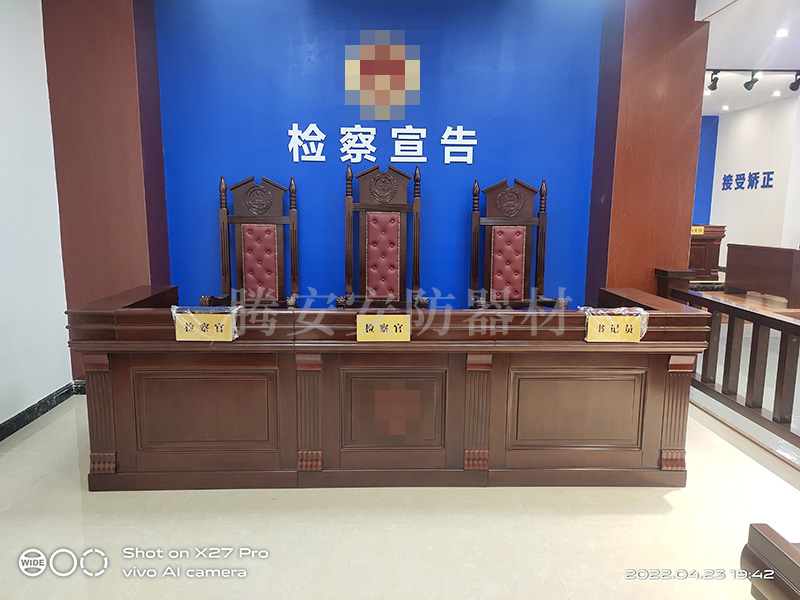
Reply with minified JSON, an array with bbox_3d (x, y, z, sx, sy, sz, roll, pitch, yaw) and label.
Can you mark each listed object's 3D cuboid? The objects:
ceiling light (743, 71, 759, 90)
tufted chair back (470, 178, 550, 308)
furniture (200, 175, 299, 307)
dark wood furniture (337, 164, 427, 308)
[{"bbox_3d":[3.495,-2.189,5.300,0.135,0.175,0.090,8,11,40],"label":"ceiling light"},{"bbox_3d":[0.811,-0.093,3.752,0.630,1.497,0.640,0,10,0],"label":"tufted chair back"},{"bbox_3d":[-0.999,-0.089,3.632,0.630,1.497,0.640,0,10,-4],"label":"furniture"},{"bbox_3d":[-0.122,-0.176,3.865,0.630,1.604,0.640,0,10,-2],"label":"dark wood furniture"}]

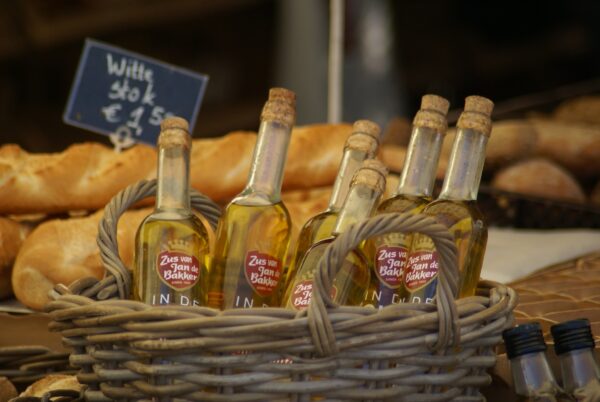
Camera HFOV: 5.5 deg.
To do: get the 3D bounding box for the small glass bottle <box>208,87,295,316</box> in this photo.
[{"bbox_3d":[-0.032,0.017,4.990,0.060,0.220,0.060,14,-13,-19],"label":"small glass bottle"}]

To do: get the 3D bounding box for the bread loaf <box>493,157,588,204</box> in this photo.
[{"bbox_3d":[0.232,-0.012,6.100,0.100,0.070,0.125,0,8,0],"label":"bread loaf"}]

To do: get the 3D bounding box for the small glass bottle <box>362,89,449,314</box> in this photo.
[{"bbox_3d":[0.086,0.020,5.000,0.060,0.220,0.060,11,-12,6],"label":"small glass bottle"}]

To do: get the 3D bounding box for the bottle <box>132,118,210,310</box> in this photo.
[{"bbox_3d":[-0.103,0.040,4.970,0.060,0.220,0.060,4,-14,-10],"label":"bottle"}]

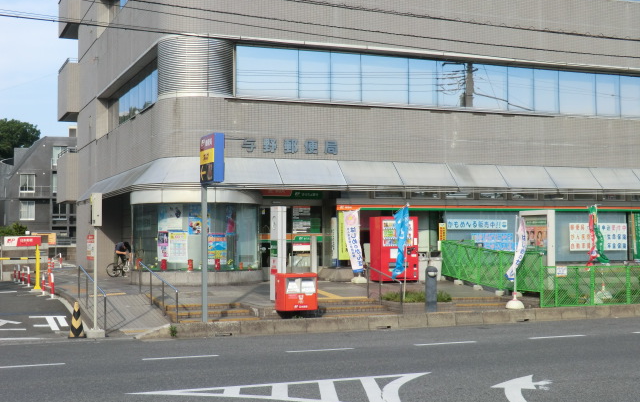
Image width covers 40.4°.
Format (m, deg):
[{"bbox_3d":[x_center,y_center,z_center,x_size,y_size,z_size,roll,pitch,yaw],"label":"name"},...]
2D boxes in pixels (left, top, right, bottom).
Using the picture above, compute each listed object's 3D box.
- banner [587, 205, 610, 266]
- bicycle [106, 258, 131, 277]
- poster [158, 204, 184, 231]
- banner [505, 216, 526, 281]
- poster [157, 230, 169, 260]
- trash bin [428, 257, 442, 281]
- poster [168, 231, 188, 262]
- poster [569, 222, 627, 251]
[{"bbox_3d":[7.692,0.980,24.000,0.620,1.700,0.250,0,-2,-9],"label":"banner"},{"bbox_3d":[-6.956,2.283,31.000,1.450,0.880,0.500,0,-2,-12],"label":"bicycle"},{"bbox_3d":[-3.972,0.441,23.242,0.740,0.730,0.030,-1,-2,13],"label":"poster"},{"bbox_3d":[4.184,1.017,18.600,0.400,1.400,0.240,0,-2,-14],"label":"banner"},{"bbox_3d":[-4.227,1.202,23.324,0.340,0.790,0.030,-1,-2,22],"label":"poster"},{"bbox_3d":[3.294,1.901,25.005,0.360,0.800,0.340,0,-2,-21],"label":"trash bin"},{"bbox_3d":[-3.779,1.221,23.210,0.570,0.840,0.030,-1,-2,6],"label":"poster"},{"bbox_3d":[9.203,1.201,28.684,2.310,0.900,0.040,0,-2,-21],"label":"poster"}]

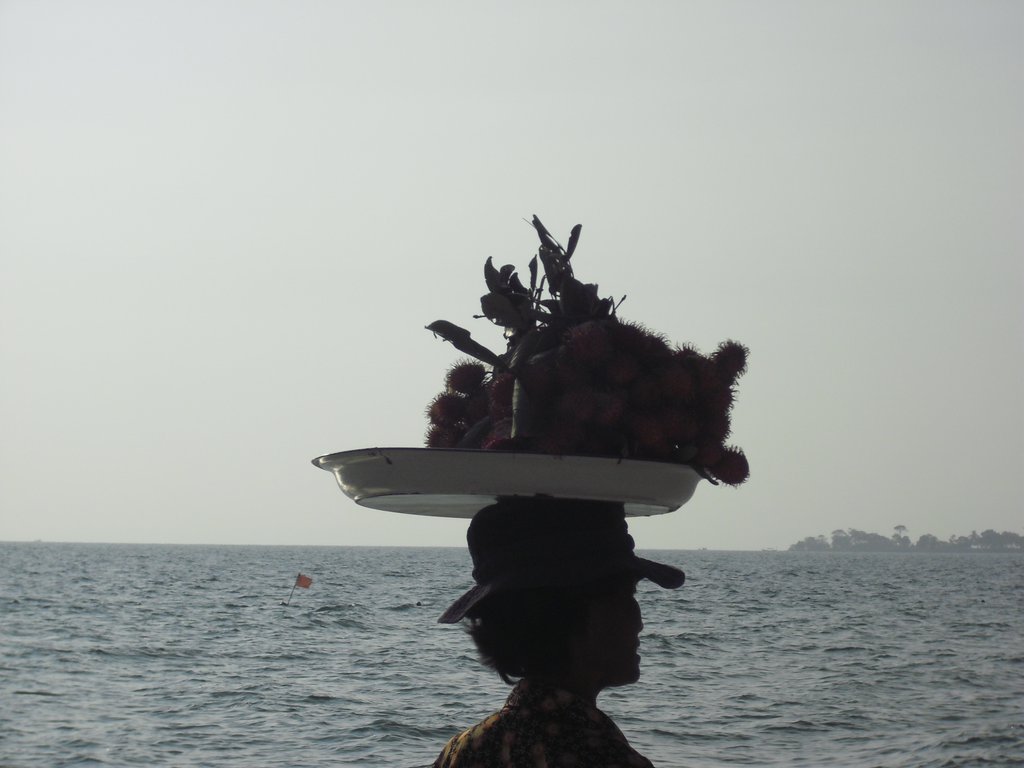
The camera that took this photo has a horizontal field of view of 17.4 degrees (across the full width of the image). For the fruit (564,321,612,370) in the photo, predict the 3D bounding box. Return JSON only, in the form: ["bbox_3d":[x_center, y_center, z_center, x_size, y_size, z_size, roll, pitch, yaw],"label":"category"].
[{"bbox_3d":[0.095,-0.048,4.140,0.059,0.062,0.055,1,-3,0],"label":"fruit"}]

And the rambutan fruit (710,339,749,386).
[{"bbox_3d":[0.268,-0.026,4.120,0.047,0.054,0.051,1,-3,0],"label":"rambutan fruit"}]

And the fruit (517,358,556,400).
[{"bbox_3d":[0.029,-0.005,4.030,0.048,0.051,0.049,1,-3,0],"label":"fruit"}]

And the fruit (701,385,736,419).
[{"bbox_3d":[0.251,0.023,4.100,0.045,0.047,0.046,1,-3,0],"label":"fruit"}]

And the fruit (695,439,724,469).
[{"bbox_3d":[0.239,0.084,4.050,0.042,0.041,0.042,1,-3,0],"label":"fruit"}]

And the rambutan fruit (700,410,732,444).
[{"bbox_3d":[0.253,0.055,4.200,0.042,0.043,0.043,1,-3,0],"label":"rambutan fruit"}]

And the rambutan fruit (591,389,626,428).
[{"bbox_3d":[0.117,0.030,4.000,0.044,0.047,0.045,1,-3,0],"label":"rambutan fruit"}]

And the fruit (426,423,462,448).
[{"bbox_3d":[-0.085,0.069,4.220,0.045,0.042,0.044,1,-3,0],"label":"fruit"}]

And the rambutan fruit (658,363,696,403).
[{"bbox_3d":[0.198,-0.002,4.000,0.047,0.049,0.048,1,-3,0],"label":"rambutan fruit"}]

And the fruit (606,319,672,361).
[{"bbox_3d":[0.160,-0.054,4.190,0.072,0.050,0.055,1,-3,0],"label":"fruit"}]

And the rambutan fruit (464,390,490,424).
[{"bbox_3d":[-0.044,0.029,4.130,0.044,0.044,0.044,1,-3,0],"label":"rambutan fruit"}]

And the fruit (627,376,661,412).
[{"bbox_3d":[0.165,0.012,4.120,0.042,0.042,0.043,1,-3,0],"label":"fruit"}]

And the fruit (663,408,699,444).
[{"bbox_3d":[0.208,0.052,4.120,0.044,0.044,0.044,1,-3,0],"label":"fruit"}]

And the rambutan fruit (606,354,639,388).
[{"bbox_3d":[0.137,-0.017,4.130,0.044,0.044,0.044,1,-3,0],"label":"rambutan fruit"}]

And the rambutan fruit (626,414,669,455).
[{"bbox_3d":[0.166,0.062,4.090,0.051,0.054,0.053,1,-3,0],"label":"rambutan fruit"}]

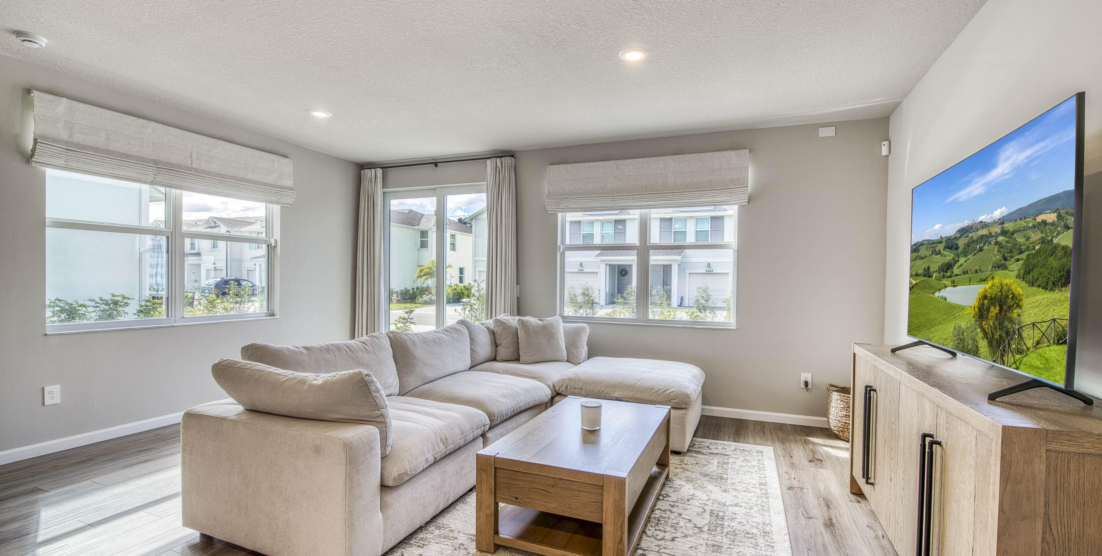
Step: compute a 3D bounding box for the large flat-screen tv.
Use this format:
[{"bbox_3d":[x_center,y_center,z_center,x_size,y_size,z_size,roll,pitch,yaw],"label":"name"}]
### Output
[{"bbox_3d":[1.824,-0.066,2.009,0.280,0.926,1.458,1,0,23],"label":"large flat-screen tv"}]

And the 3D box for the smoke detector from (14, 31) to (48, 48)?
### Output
[{"bbox_3d":[-3.217,-1.466,2.841,0.136,0.046,0.136,1,0,22],"label":"smoke detector"}]

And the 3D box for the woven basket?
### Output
[{"bbox_3d":[2.502,1.111,3.786,0.420,0.470,0.420,1,0,22],"label":"woven basket"}]

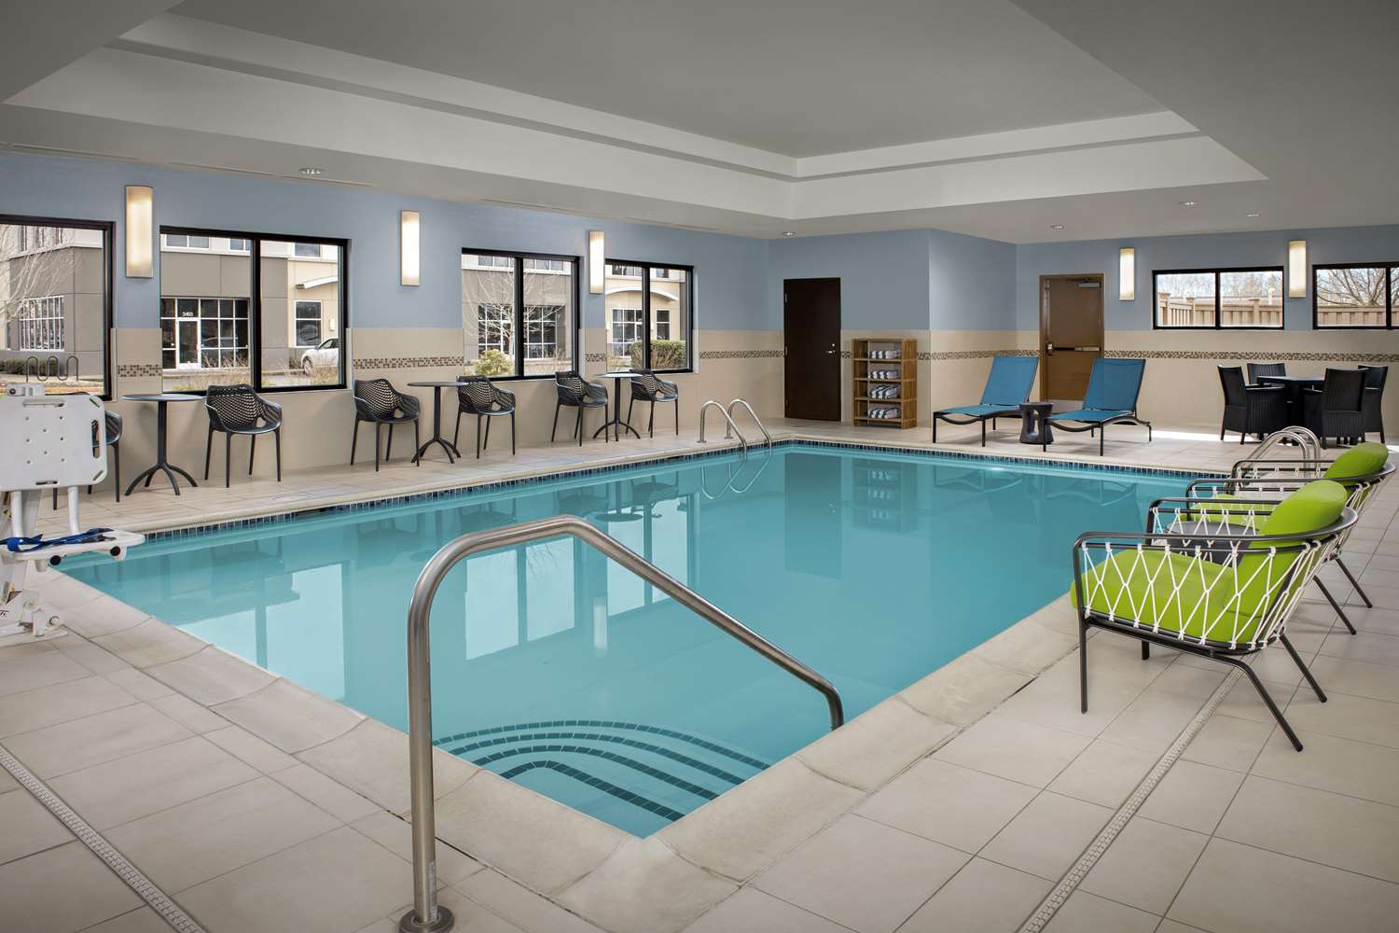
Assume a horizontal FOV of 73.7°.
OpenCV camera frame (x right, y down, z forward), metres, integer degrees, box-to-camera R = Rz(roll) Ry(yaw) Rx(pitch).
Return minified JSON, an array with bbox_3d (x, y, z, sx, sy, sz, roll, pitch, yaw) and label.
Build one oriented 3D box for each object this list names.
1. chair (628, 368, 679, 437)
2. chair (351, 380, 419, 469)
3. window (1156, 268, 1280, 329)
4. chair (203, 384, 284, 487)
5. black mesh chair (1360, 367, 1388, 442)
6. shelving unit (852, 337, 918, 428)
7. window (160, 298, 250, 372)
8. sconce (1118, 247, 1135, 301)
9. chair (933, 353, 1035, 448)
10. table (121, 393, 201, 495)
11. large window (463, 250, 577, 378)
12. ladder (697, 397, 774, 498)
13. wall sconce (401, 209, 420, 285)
[{"bbox_3d":[-0.558,-0.787,11.477,0.550,0.810,0.590,-5,7,-42],"label":"chair"},{"bbox_3d":[-2.965,-0.414,8.830,0.580,0.810,0.540,5,7,43],"label":"chair"},{"bbox_3d":[7.118,-2.311,12.800,1.580,0.840,0.100,5,7,40],"label":"window"},{"bbox_3d":[-3.888,-0.270,7.945,0.590,0.810,0.550,5,8,44],"label":"chair"},{"bbox_3d":[7.450,-0.729,10.800,0.620,0.870,0.570,0,5,0],"label":"black mesh chair"},{"bbox_3d":[2.596,-1.157,12.894,0.710,1.220,0.430,6,9,40],"label":"shelving unit"},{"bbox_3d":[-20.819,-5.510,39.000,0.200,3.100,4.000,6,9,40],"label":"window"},{"bbox_3d":[5.789,-2.600,12.637,0.200,0.725,0.100,4,7,37],"label":"sconce"},{"bbox_3d":[3.455,-0.804,11.090,0.640,0.940,1.790,5,7,40],"label":"chair"},{"bbox_3d":[-4.295,-0.188,7.454,0.610,0.755,0.610,5,7,41],"label":"table"},{"bbox_3d":[-1.967,-1.688,10.358,0.100,1.370,1.620,5,7,41],"label":"large window"},{"bbox_3d":[0.448,-0.190,11.206,0.740,1.220,0.550,6,9,40],"label":"ladder"},{"bbox_3d":[-2.889,-2.186,9.320,0.100,0.760,0.190,5,7,41],"label":"wall sconce"}]

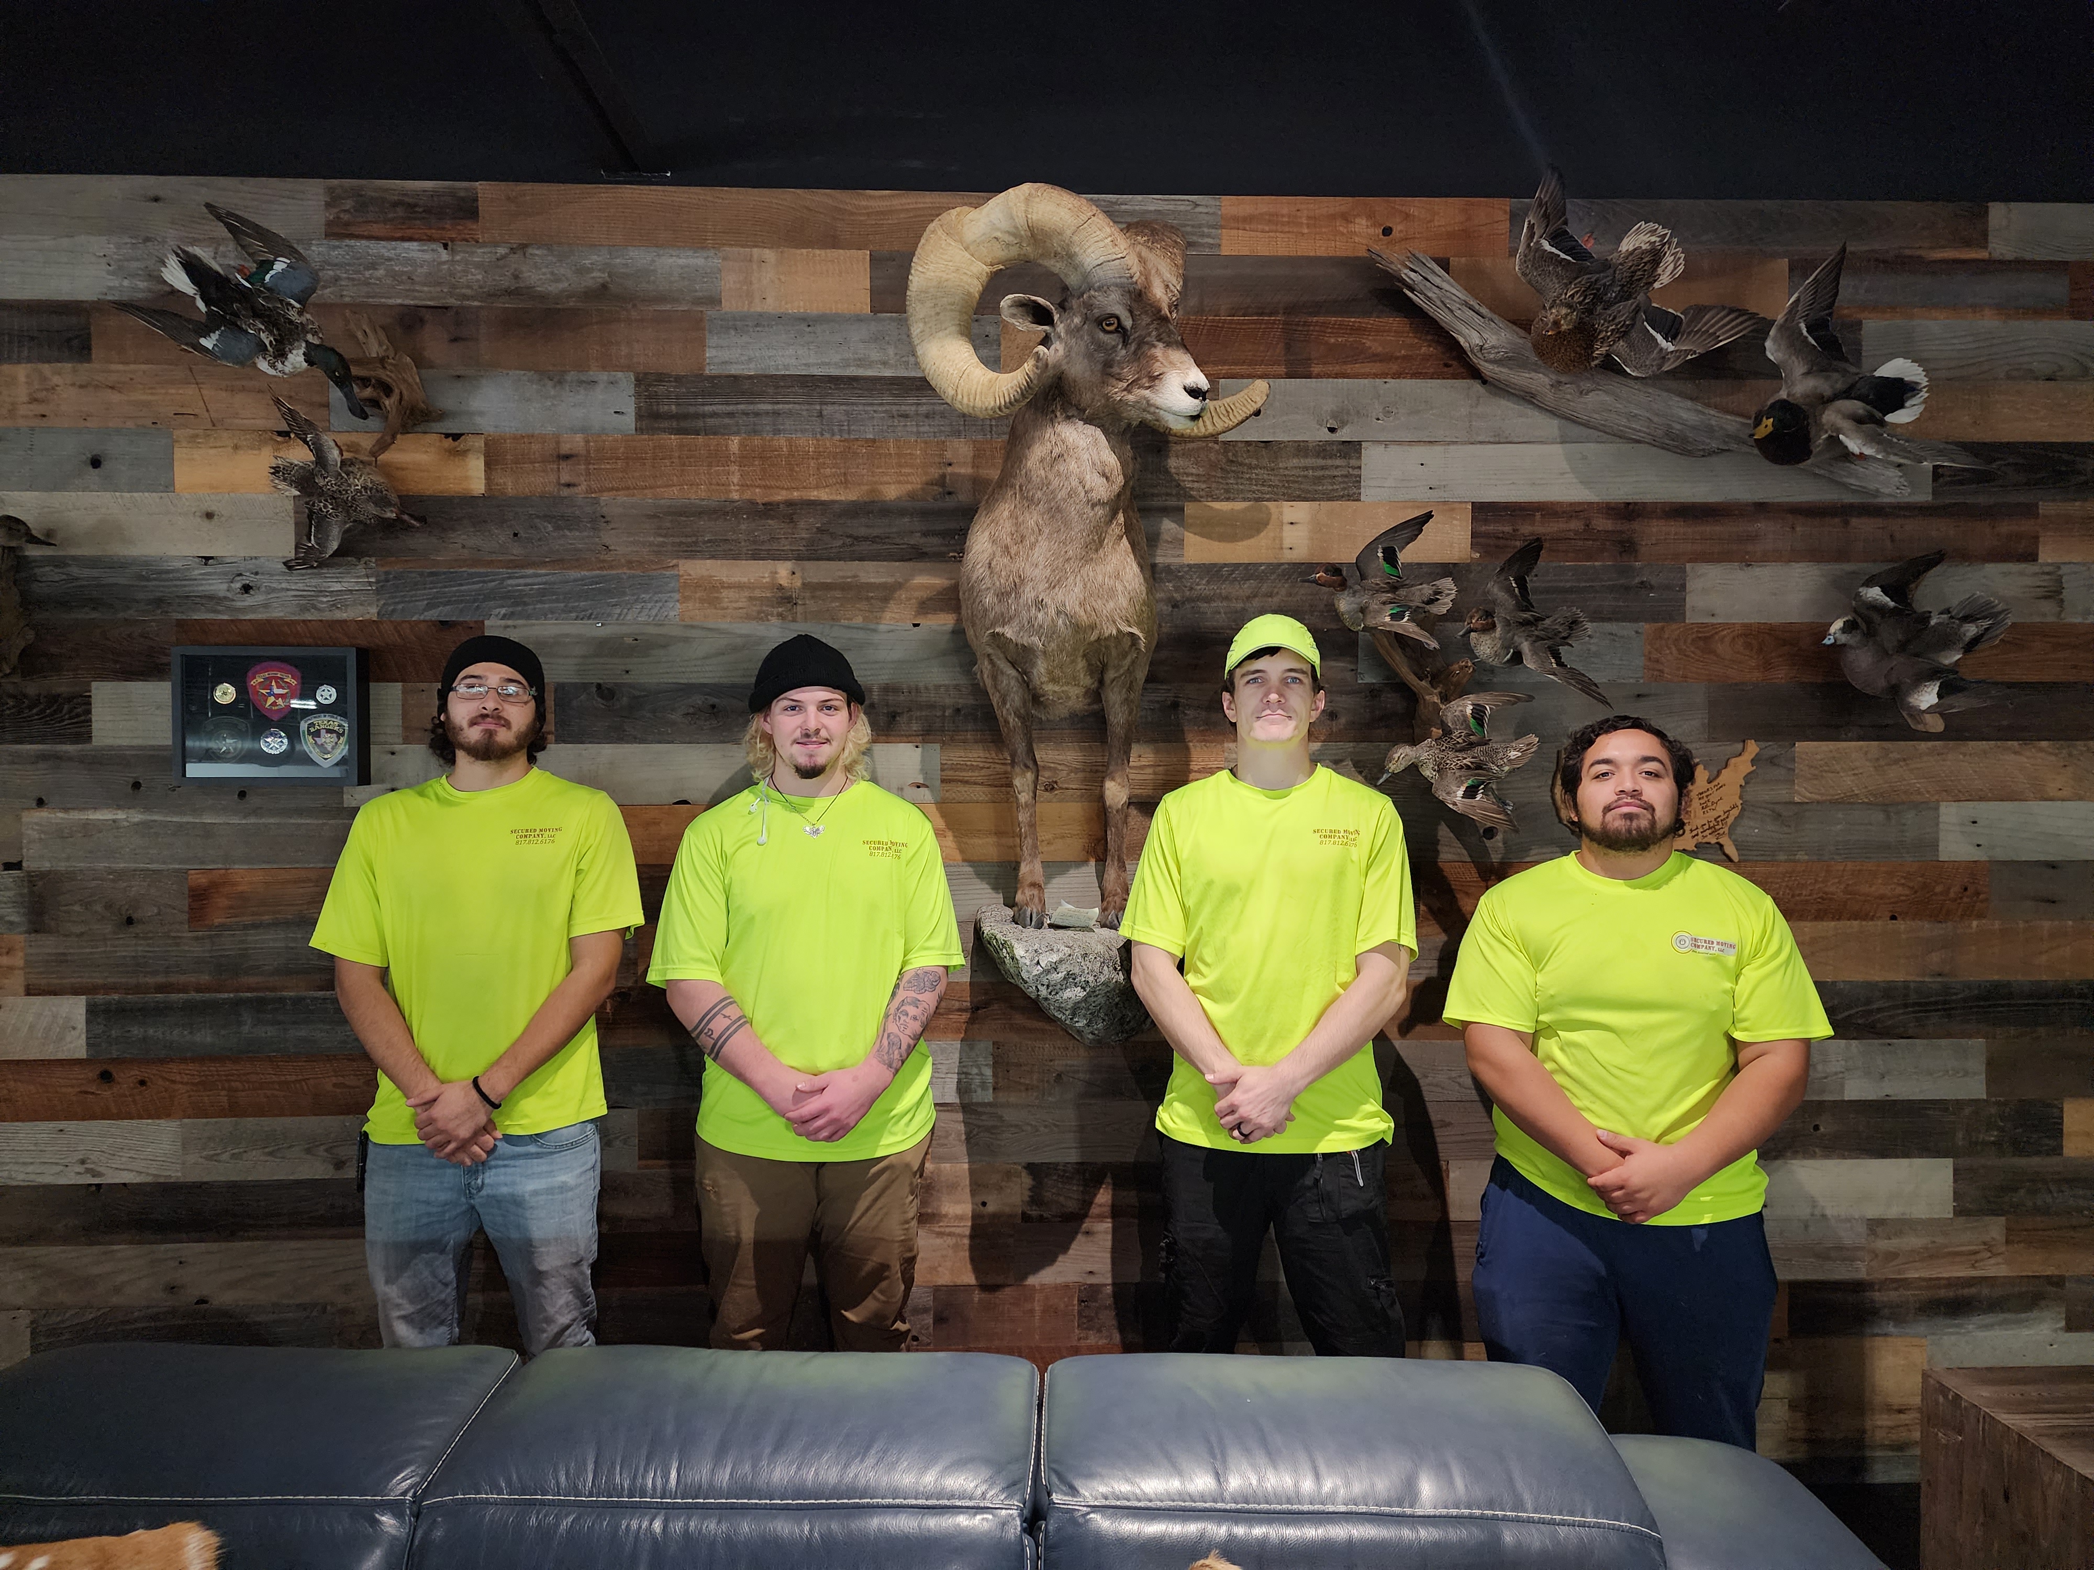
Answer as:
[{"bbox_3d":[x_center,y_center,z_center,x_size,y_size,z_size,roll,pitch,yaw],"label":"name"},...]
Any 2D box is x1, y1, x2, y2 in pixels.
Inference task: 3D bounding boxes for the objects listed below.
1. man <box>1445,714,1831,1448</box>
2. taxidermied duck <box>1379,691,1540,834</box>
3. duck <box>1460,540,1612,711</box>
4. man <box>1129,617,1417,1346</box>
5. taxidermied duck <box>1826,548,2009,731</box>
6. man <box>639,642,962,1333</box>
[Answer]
[{"bbox_3d":[0.943,0.714,2.259,0.605,1.652,0.420,0,1,12],"label":"man"},{"bbox_3d":[0.840,-0.017,2.806,0.386,0.271,0.160,-13,-12,-15],"label":"taxidermied duck"},{"bbox_3d":[0.986,-0.327,2.820,0.330,0.390,0.220,-11,-23,-37],"label":"duck"},{"bbox_3d":[0.392,0.621,2.488,0.520,1.850,0.350,0,1,0],"label":"man"},{"bbox_3d":[1.770,-0.289,2.842,0.489,0.344,0.180,-9,-15,-19],"label":"taxidermied duck"},{"bbox_3d":[-0.427,0.630,2.497,0.550,1.800,0.350,0,1,-2],"label":"man"}]

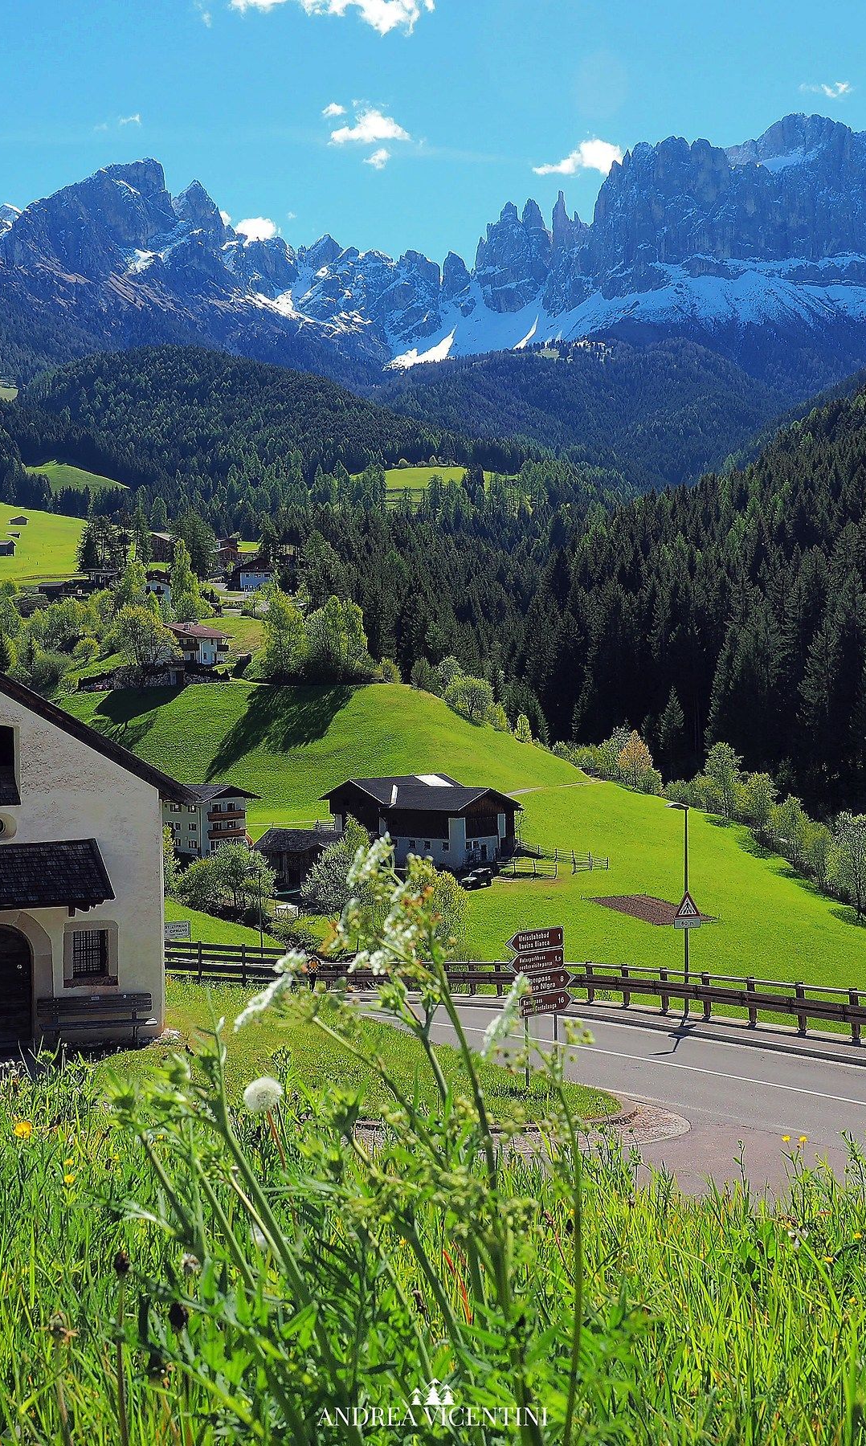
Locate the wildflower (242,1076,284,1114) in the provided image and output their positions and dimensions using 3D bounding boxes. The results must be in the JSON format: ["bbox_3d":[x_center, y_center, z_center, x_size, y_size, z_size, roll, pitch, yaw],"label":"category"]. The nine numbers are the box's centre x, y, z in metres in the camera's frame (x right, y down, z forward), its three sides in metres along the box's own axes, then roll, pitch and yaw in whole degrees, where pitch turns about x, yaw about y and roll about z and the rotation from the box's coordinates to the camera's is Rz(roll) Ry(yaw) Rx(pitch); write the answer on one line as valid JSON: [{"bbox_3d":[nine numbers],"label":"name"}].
[{"bbox_3d":[-0.188,0.410,1.840,0.046,0.041,0.046,0,1,0],"label":"wildflower"}]

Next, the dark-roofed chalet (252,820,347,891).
[{"bbox_3d":[-12.000,12.200,152.000,8.000,5.500,7.000,0,1,9],"label":"dark-roofed chalet"}]

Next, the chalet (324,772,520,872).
[{"bbox_3d":[-0.900,10.500,177.000,18.500,8.200,13.000,1,1,44],"label":"chalet"}]

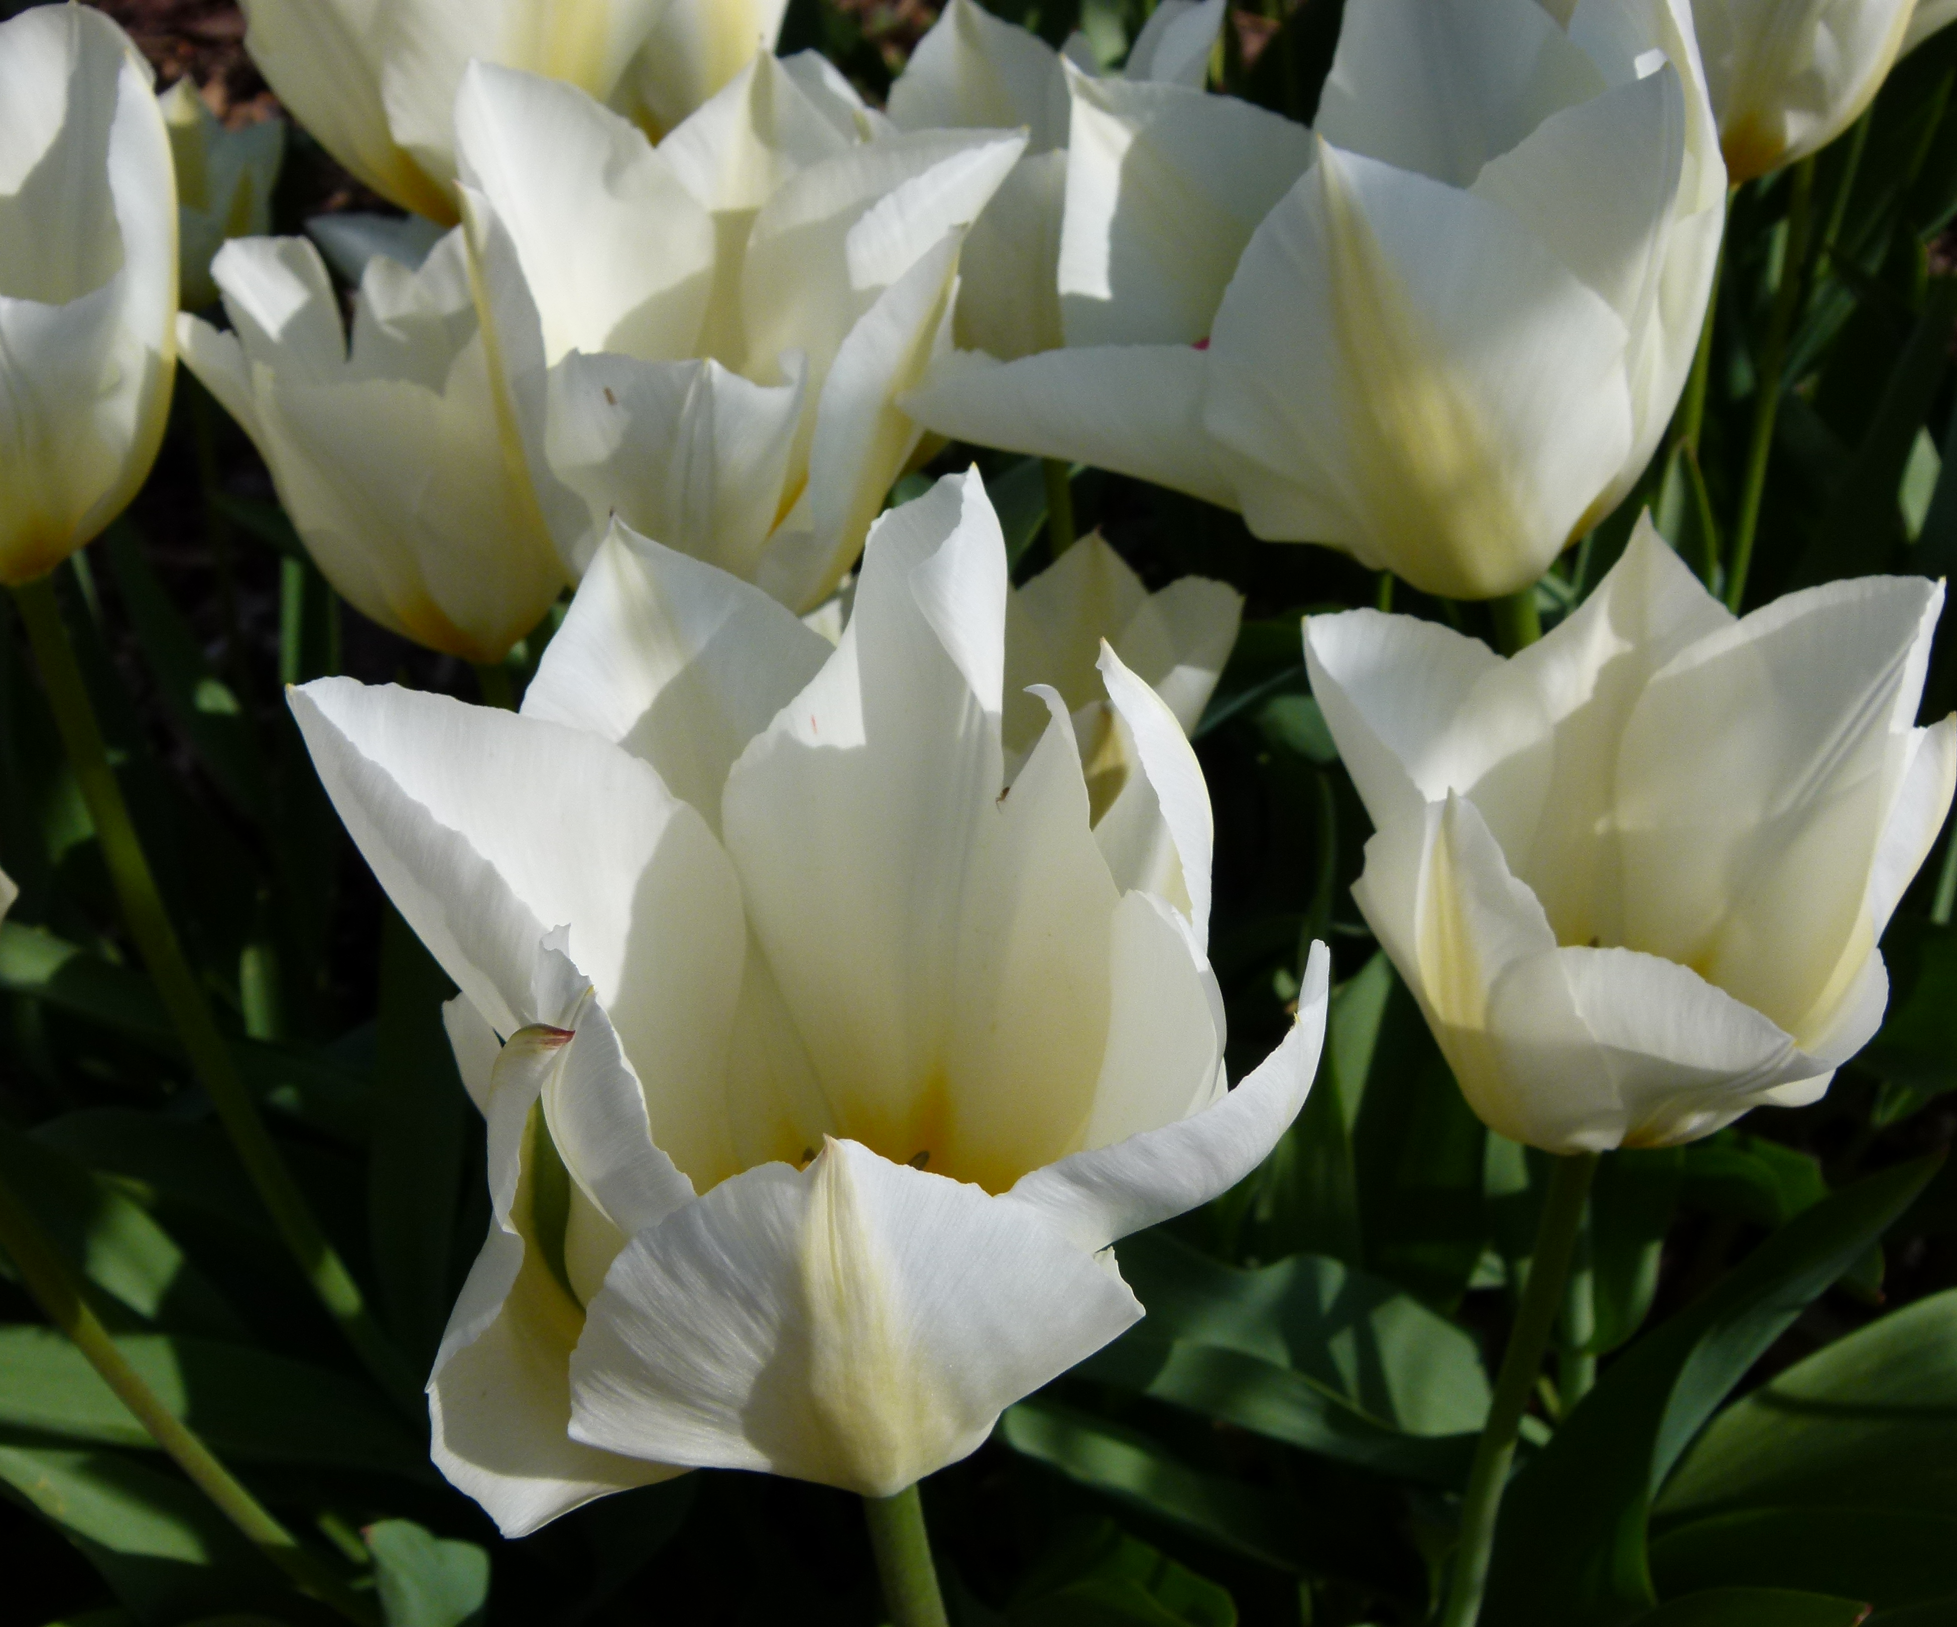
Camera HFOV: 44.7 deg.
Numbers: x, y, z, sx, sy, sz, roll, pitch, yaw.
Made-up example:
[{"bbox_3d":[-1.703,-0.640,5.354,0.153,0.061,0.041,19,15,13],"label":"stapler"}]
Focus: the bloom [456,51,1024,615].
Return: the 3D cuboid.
[{"bbox_3d":[-0.041,-0.077,0.440,0.097,0.099,0.097,0,37,0],"label":"bloom"}]

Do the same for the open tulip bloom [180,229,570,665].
[{"bbox_3d":[-0.108,-0.066,0.470,0.082,0.076,0.082,0,37,0],"label":"open tulip bloom"}]

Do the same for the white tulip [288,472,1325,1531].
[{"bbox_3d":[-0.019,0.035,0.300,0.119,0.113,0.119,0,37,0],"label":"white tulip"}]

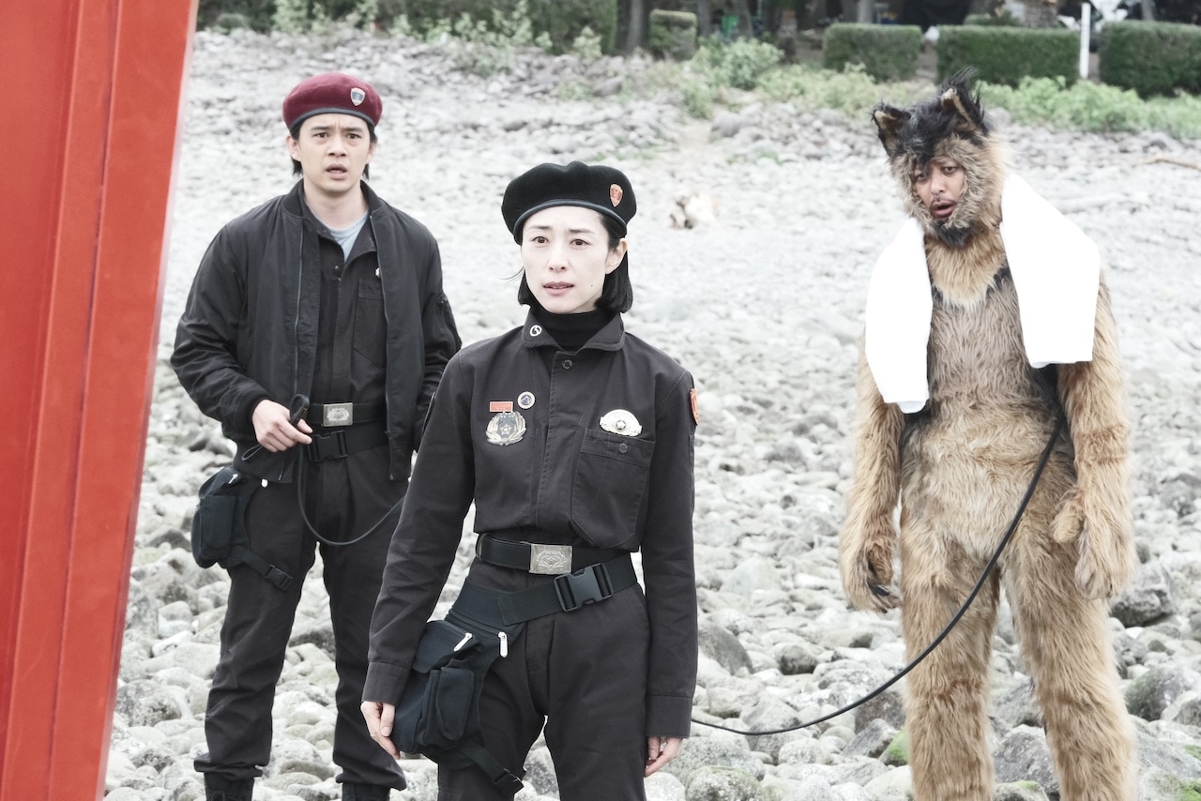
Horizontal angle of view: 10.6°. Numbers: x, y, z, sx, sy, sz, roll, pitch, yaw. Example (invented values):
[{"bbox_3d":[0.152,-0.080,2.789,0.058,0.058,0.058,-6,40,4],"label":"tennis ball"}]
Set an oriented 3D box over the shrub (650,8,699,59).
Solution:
[{"bbox_3d":[1.138,-5.631,100.000,0.750,0.780,0.800,0,3,0],"label":"shrub"}]

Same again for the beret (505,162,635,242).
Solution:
[{"bbox_3d":[-0.052,-0.325,10.650,0.210,0.125,0.240,1,3,15],"label":"beret"}]

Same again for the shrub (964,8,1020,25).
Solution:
[{"bbox_3d":[5.735,-5.446,95.000,0.850,0.650,0.800,0,3,0],"label":"shrub"}]

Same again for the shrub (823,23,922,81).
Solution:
[{"bbox_3d":[3.777,-4.820,90.000,1.300,0.800,0.800,0,3,0],"label":"shrub"}]

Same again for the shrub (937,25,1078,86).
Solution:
[{"bbox_3d":[5.341,-4.516,85.000,1.800,0.820,0.900,0,3,0],"label":"shrub"}]

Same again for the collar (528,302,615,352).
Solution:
[{"bbox_3d":[-0.049,-0.121,10.650,0.130,0.085,0.130,1,3,12],"label":"collar"}]

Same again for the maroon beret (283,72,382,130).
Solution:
[{"bbox_3d":[-0.571,-0.639,13.800,0.200,0.115,0.240,0,3,-8],"label":"maroon beret"}]

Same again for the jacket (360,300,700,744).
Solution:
[{"bbox_3d":[-0.114,0.203,10.650,0.520,0.690,0.290,1,3,12],"label":"jacket"}]

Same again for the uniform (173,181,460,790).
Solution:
[{"bbox_3d":[-0.605,0.181,13.800,0.580,1.280,0.380,0,3,-8],"label":"uniform"}]

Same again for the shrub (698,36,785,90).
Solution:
[{"bbox_3d":[1.787,-4.337,83.000,1.050,0.670,0.900,0,3,0],"label":"shrub"}]

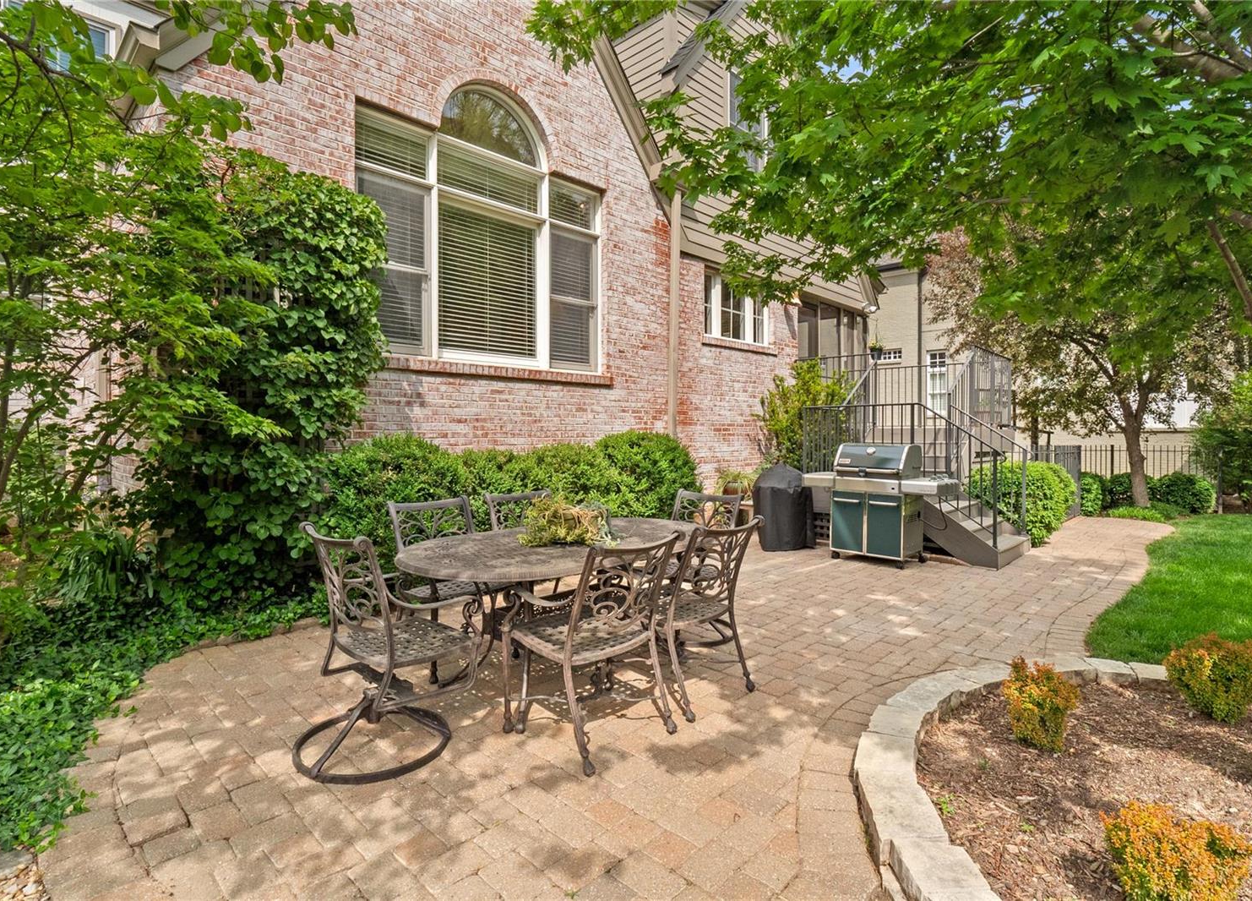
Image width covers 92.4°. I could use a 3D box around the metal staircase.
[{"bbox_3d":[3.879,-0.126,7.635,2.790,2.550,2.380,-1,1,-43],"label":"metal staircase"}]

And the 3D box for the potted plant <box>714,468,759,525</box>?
[{"bbox_3d":[1.482,0.602,8.060,0.580,0.723,0.550,0,1,10],"label":"potted plant"}]

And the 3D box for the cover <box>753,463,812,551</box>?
[{"bbox_3d":[1.860,0.649,7.091,0.670,0.999,0.660,0,1,15],"label":"cover"}]

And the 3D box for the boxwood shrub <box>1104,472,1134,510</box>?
[{"bbox_3d":[9.489,0.754,11.513,0.600,0.679,0.620,1,1,40],"label":"boxwood shrub"}]

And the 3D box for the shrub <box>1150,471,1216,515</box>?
[{"bbox_3d":[10.294,0.777,11.114,0.950,0.733,0.950,1,1,43],"label":"shrub"}]

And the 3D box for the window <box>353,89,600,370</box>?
[{"bbox_3d":[-1.286,-2.175,5.872,2.675,2.615,0.140,-1,1,-43],"label":"window"}]

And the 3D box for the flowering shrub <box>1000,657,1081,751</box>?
[{"bbox_3d":[1.892,1.143,2.738,0.320,0.393,0.320,1,1,35],"label":"flowering shrub"}]

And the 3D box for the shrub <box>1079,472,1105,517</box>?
[{"bbox_3d":[8.013,0.738,10.363,0.550,0.748,0.600,1,1,38],"label":"shrub"}]

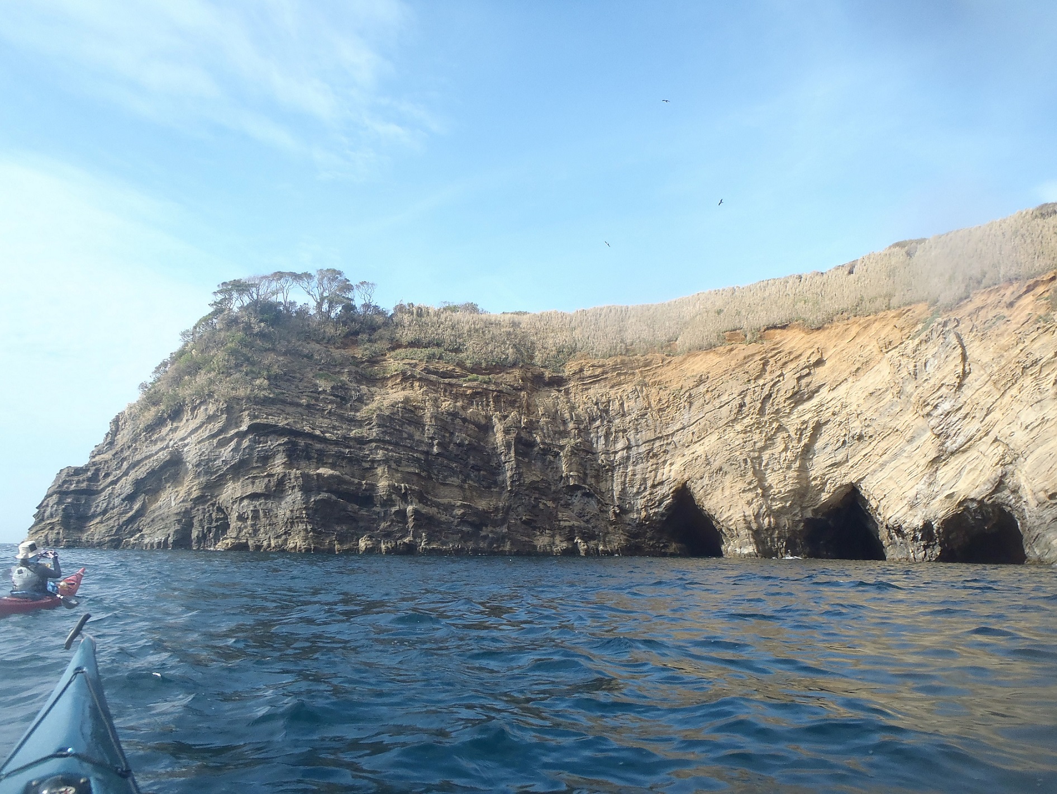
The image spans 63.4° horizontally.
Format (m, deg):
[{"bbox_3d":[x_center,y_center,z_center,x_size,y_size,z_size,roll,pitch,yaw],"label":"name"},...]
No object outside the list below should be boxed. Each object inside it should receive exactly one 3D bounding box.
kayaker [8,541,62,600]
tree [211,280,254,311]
[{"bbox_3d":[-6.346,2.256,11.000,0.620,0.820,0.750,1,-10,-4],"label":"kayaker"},{"bbox_3d":[-43.041,-14.604,124.000,6.000,5.000,5.200,4,-11,-19],"label":"tree"}]

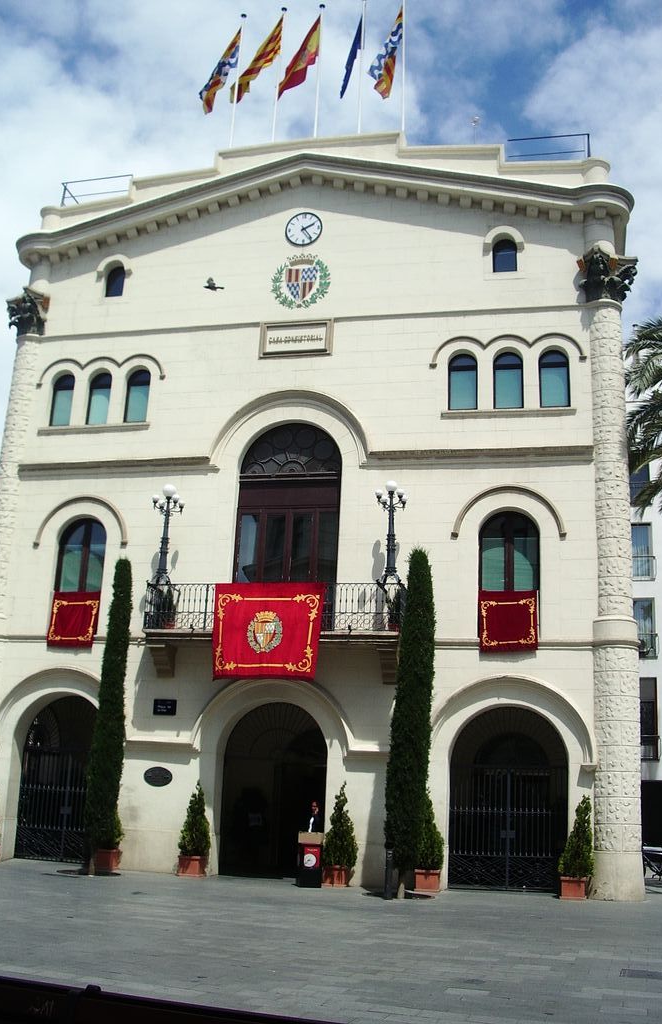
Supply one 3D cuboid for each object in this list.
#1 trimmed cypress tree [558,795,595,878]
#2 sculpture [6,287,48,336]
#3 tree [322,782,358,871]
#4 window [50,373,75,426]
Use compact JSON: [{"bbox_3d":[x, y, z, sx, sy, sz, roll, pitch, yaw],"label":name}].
[{"bbox_3d":[5.229,6.911,22.051,0.769,1.721,0.769,-1,-17,13],"label":"trimmed cypress tree"},{"bbox_3d":[-7.984,-5.214,27.099,1.080,1.200,1.000,-1,-13,13],"label":"sculpture"},{"bbox_3d":[0.197,6.688,22.039,0.791,1.803,0.780,2,-13,0],"label":"tree"},{"bbox_3d":[-6.931,-2.929,26.888,0.695,1.482,0.220,-1,-15,13],"label":"window"}]

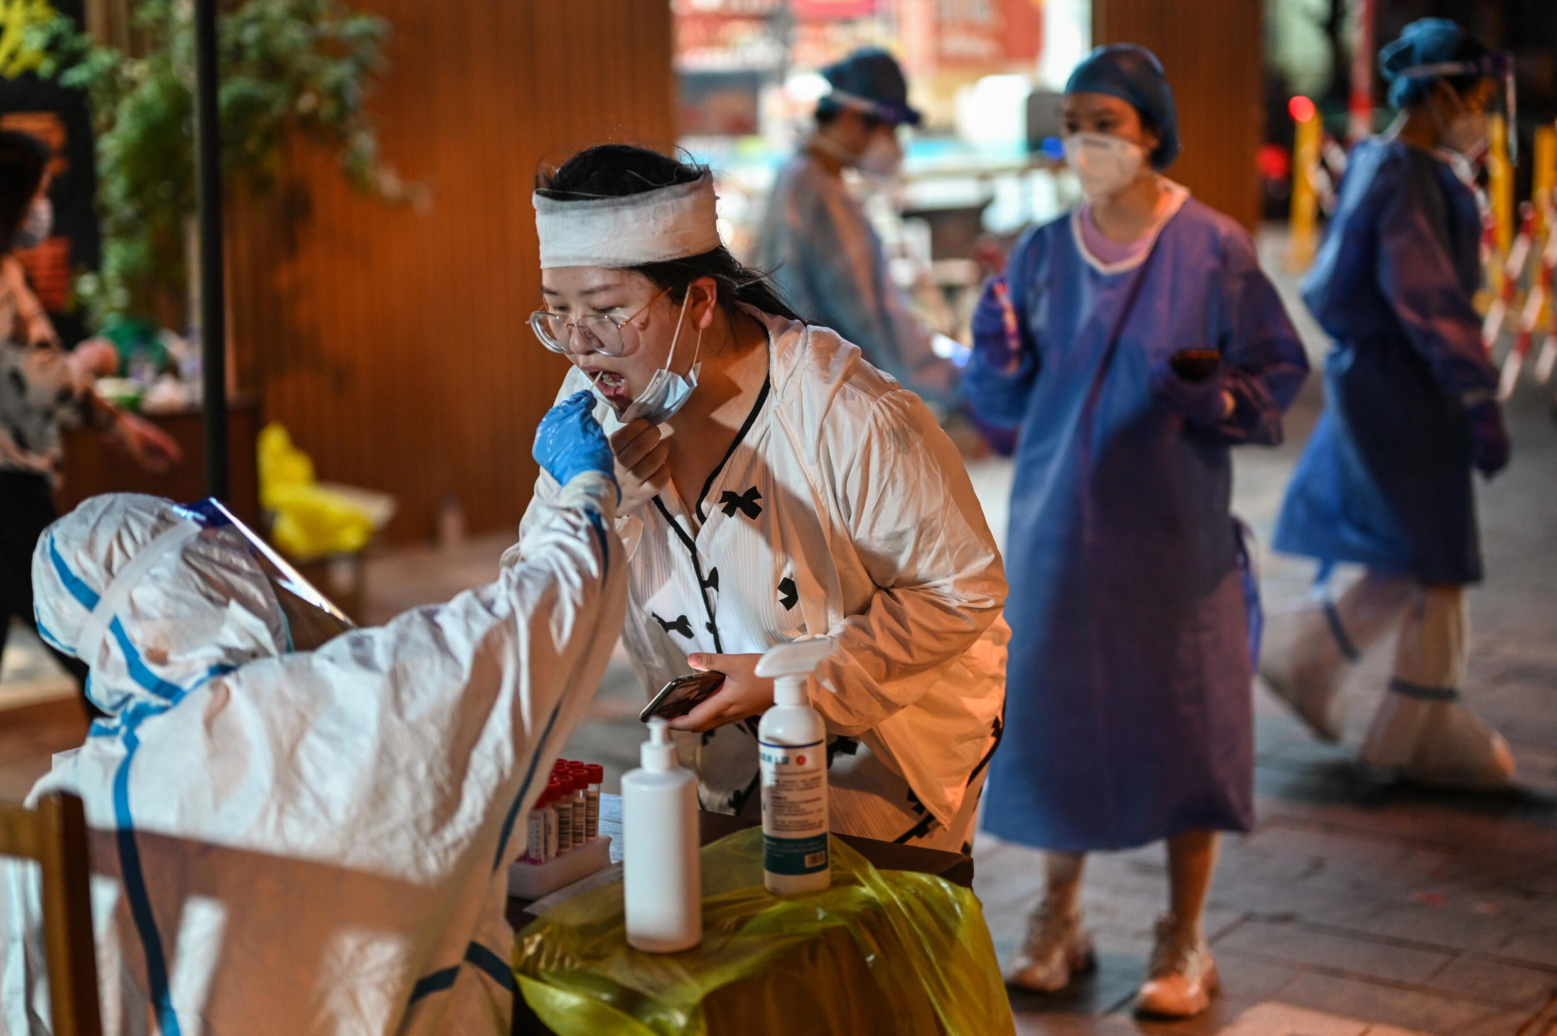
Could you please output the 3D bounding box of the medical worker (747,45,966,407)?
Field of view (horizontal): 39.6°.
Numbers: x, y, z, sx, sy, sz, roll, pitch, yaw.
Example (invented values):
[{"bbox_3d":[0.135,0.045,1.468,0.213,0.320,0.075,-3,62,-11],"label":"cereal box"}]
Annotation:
[{"bbox_3d":[0.192,-0.256,5.044,0.500,1.645,0.500,2,11,11],"label":"medical worker"}]

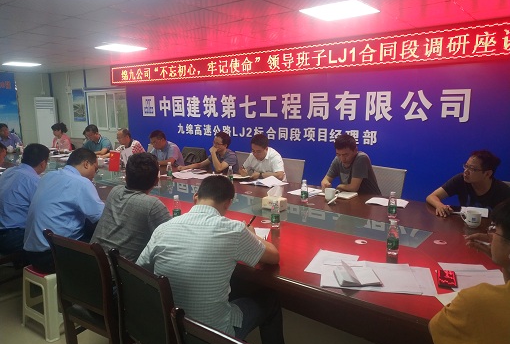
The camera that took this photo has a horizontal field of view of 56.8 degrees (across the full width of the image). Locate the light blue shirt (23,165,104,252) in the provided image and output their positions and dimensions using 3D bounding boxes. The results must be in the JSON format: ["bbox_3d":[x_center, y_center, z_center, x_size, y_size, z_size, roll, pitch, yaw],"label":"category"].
[{"bbox_3d":[-1.314,0.240,3.250,0.500,0.560,0.480,5,8,35],"label":"light blue shirt"}]

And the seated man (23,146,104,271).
[{"bbox_3d":[-1.262,0.418,3.329,0.540,1.190,0.760,5,8,35],"label":"seated man"}]

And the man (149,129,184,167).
[{"bbox_3d":[-1.264,0.071,6.323,0.760,1.220,0.560,-5,9,-42],"label":"man"}]

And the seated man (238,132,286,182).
[{"bbox_3d":[0.059,0.230,5.054,0.760,1.230,0.560,-5,9,-45],"label":"seated man"}]

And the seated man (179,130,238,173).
[{"bbox_3d":[-0.453,0.160,5.555,0.820,1.240,0.660,-1,7,-15],"label":"seated man"}]

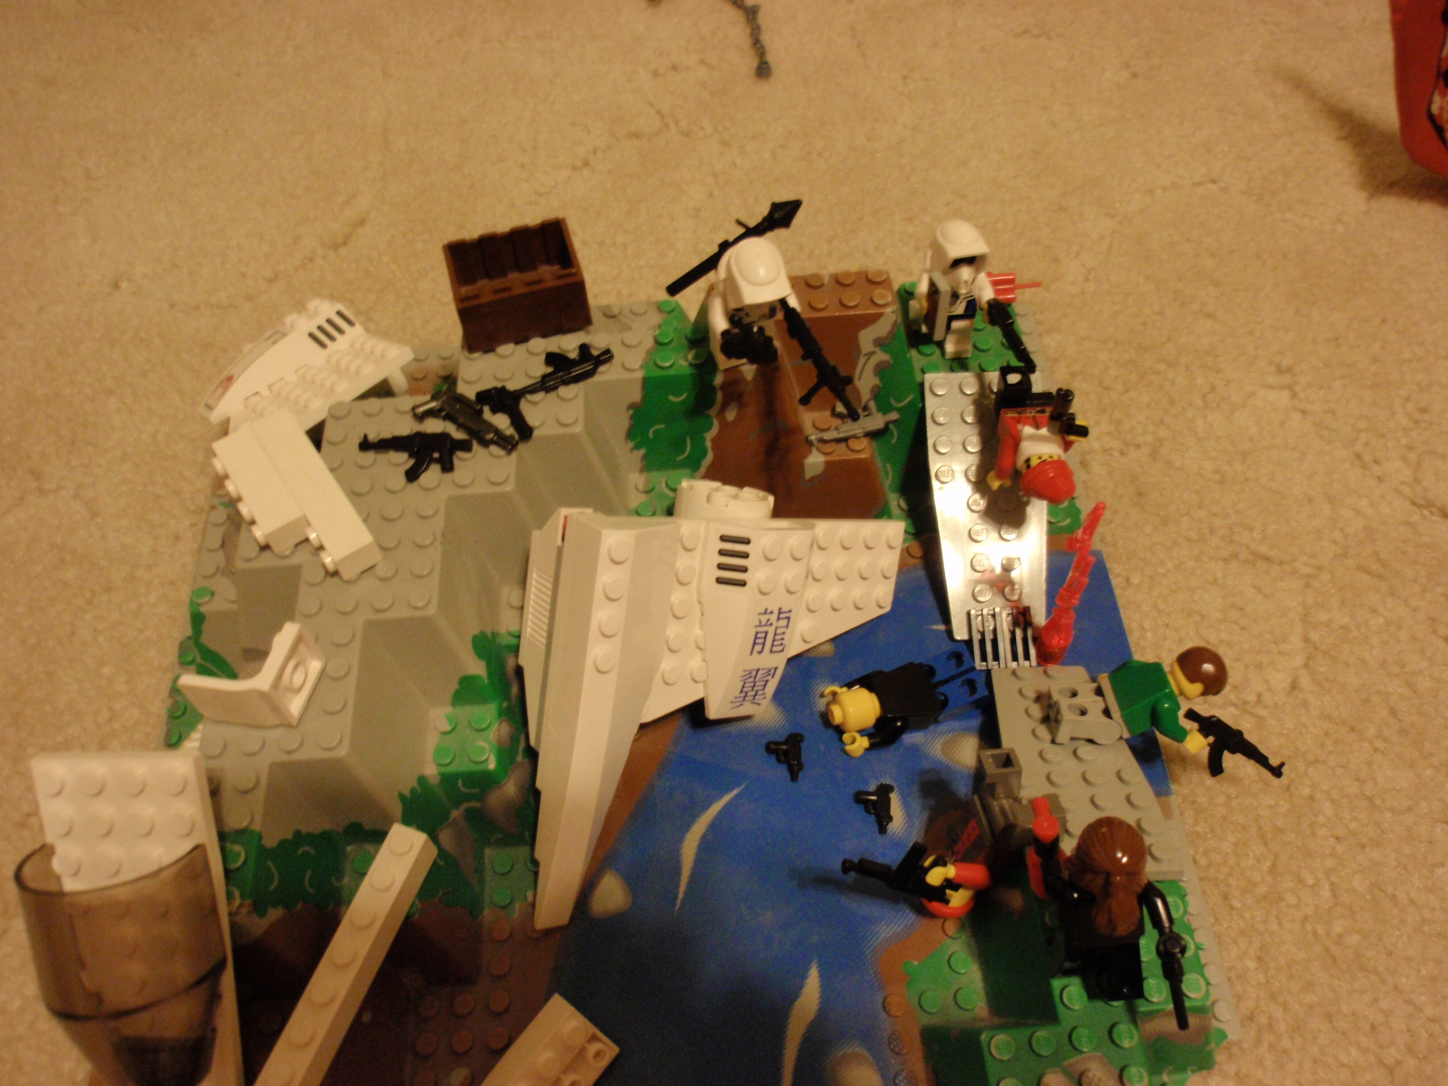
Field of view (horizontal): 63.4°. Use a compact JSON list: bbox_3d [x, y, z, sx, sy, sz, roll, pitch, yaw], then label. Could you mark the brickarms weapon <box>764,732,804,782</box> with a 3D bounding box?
[{"bbox_3d":[0.015,0.053,0.292,0.010,0.003,0.013,2,56,5],"label":"brickarms weapon"}]

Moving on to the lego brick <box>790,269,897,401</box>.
[{"bbox_3d":[0.029,-0.053,0.312,0.031,0.030,0.023,-5,56,0],"label":"lego brick"}]

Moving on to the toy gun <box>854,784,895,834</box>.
[{"bbox_3d":[0.036,0.064,0.283,0.010,0.003,0.013,4,56,6],"label":"toy gun"}]

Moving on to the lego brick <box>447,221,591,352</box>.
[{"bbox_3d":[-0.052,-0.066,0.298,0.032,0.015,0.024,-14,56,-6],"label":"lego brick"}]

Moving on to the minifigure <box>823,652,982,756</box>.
[{"bbox_3d":[0.046,0.039,0.294,0.041,0.013,0.022,-13,56,-7],"label":"minifigure"}]

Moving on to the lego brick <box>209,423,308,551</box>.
[{"bbox_3d":[-0.107,-0.012,0.270,0.011,0.008,0.032,-31,59,-16],"label":"lego brick"}]

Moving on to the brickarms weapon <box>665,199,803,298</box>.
[{"bbox_3d":[0.003,-0.073,0.288,0.046,0.007,0.011,-38,62,-20],"label":"brickarms weapon"}]

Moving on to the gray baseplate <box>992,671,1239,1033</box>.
[{"bbox_3d":[0.084,0.059,0.260,0.048,0.038,0.088,-5,55,-1],"label":"gray baseplate"}]

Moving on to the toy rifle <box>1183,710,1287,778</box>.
[{"bbox_3d":[0.122,0.052,0.284,0.027,0.004,0.013,33,64,23],"label":"toy rifle"}]

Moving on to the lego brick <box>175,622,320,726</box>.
[{"bbox_3d":[-0.096,0.026,0.238,0.021,0.016,0.016,6,56,8],"label":"lego brick"}]

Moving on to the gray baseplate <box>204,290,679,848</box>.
[{"bbox_3d":[-0.079,0.008,0.295,0.141,0.059,0.173,-5,56,0],"label":"gray baseplate"}]

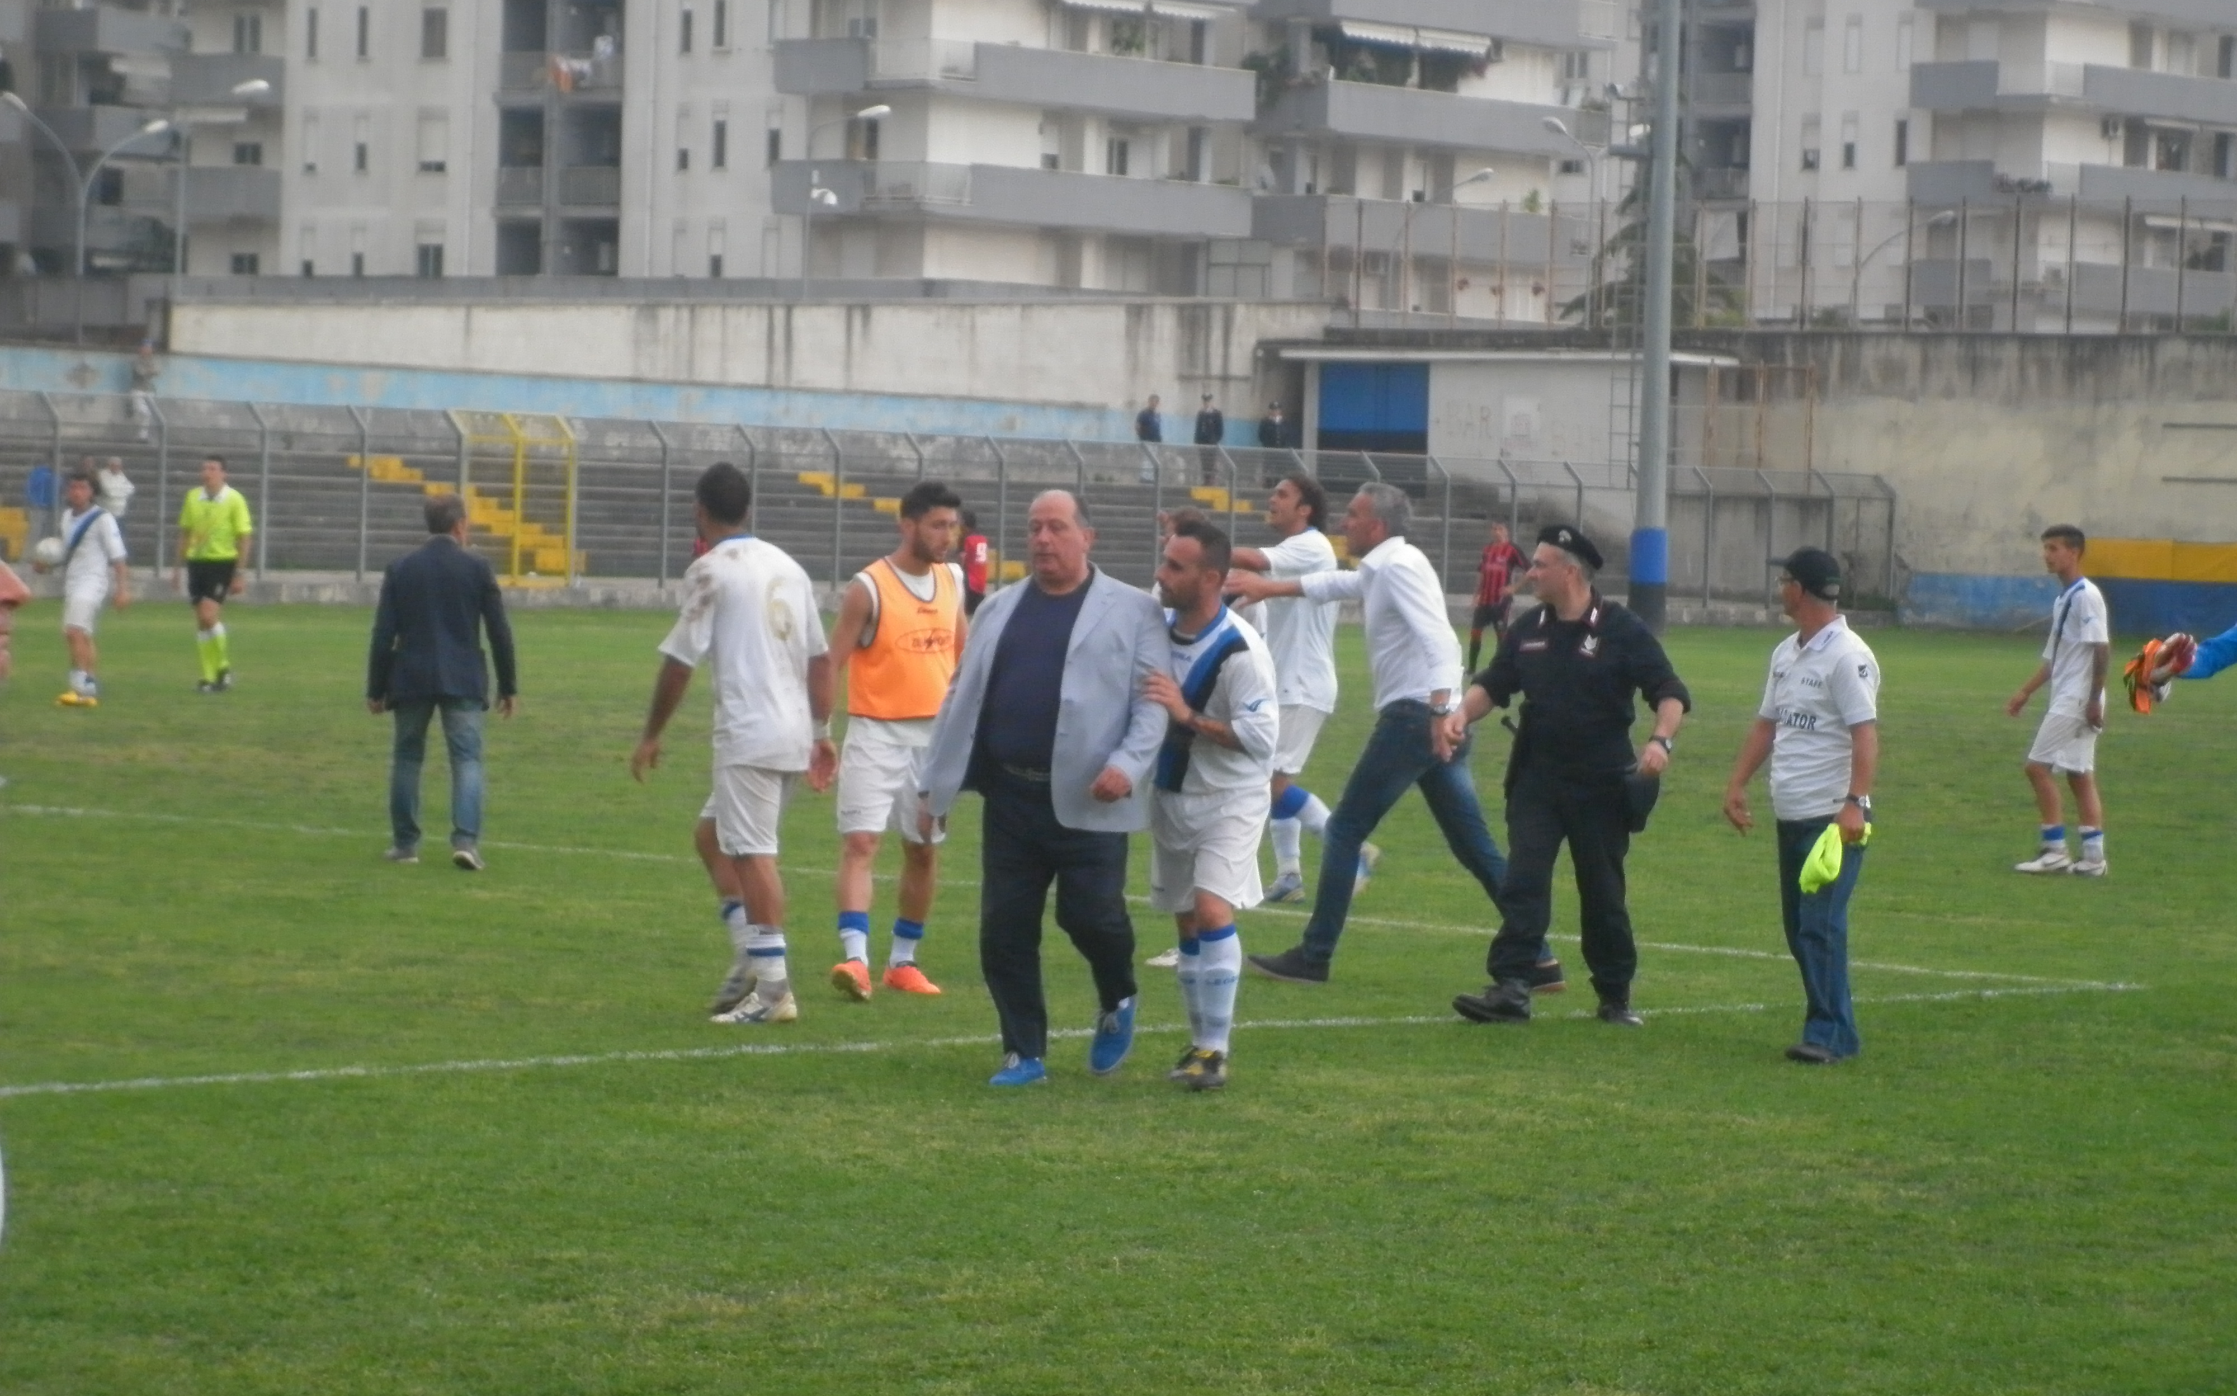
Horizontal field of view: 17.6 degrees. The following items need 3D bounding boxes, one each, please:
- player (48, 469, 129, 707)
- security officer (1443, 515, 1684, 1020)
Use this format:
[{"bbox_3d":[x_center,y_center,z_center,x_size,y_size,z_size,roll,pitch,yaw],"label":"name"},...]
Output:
[{"bbox_3d":[-7.541,-0.806,52.974,0.520,1.704,0.450,2,2,23],"label":"player"},{"bbox_3d":[1.581,0.262,25.424,0.740,1.726,0.580,2,2,22],"label":"security officer"}]

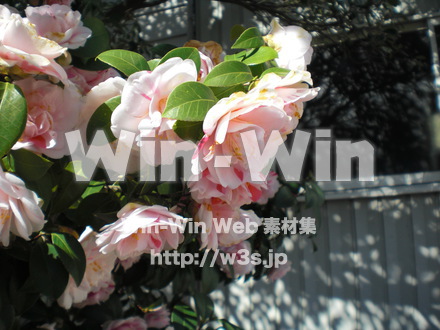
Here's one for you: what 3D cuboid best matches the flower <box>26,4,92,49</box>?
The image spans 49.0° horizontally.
[{"bbox_3d":[-0.232,-0.196,0.690,0.095,0.070,0.065,-5,22,-13],"label":"flower"}]

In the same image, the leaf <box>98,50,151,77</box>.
[{"bbox_3d":[-0.113,-0.119,0.570,0.067,0.035,0.014,21,-42,-12],"label":"leaf"}]

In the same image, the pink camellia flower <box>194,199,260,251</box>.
[{"bbox_3d":[0.009,0.071,0.580,0.080,0.055,0.075,-5,-55,25],"label":"pink camellia flower"}]

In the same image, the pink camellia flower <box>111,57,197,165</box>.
[{"bbox_3d":[-0.073,-0.060,0.530,0.095,0.112,0.070,2,8,-12],"label":"pink camellia flower"}]

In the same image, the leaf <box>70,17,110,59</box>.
[{"bbox_3d":[-0.204,-0.196,0.750,0.050,0.075,0.015,34,-21,0],"label":"leaf"}]

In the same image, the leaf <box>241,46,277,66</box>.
[{"bbox_3d":[0.052,-0.145,0.640,0.053,0.034,0.015,-4,-47,-17],"label":"leaf"}]

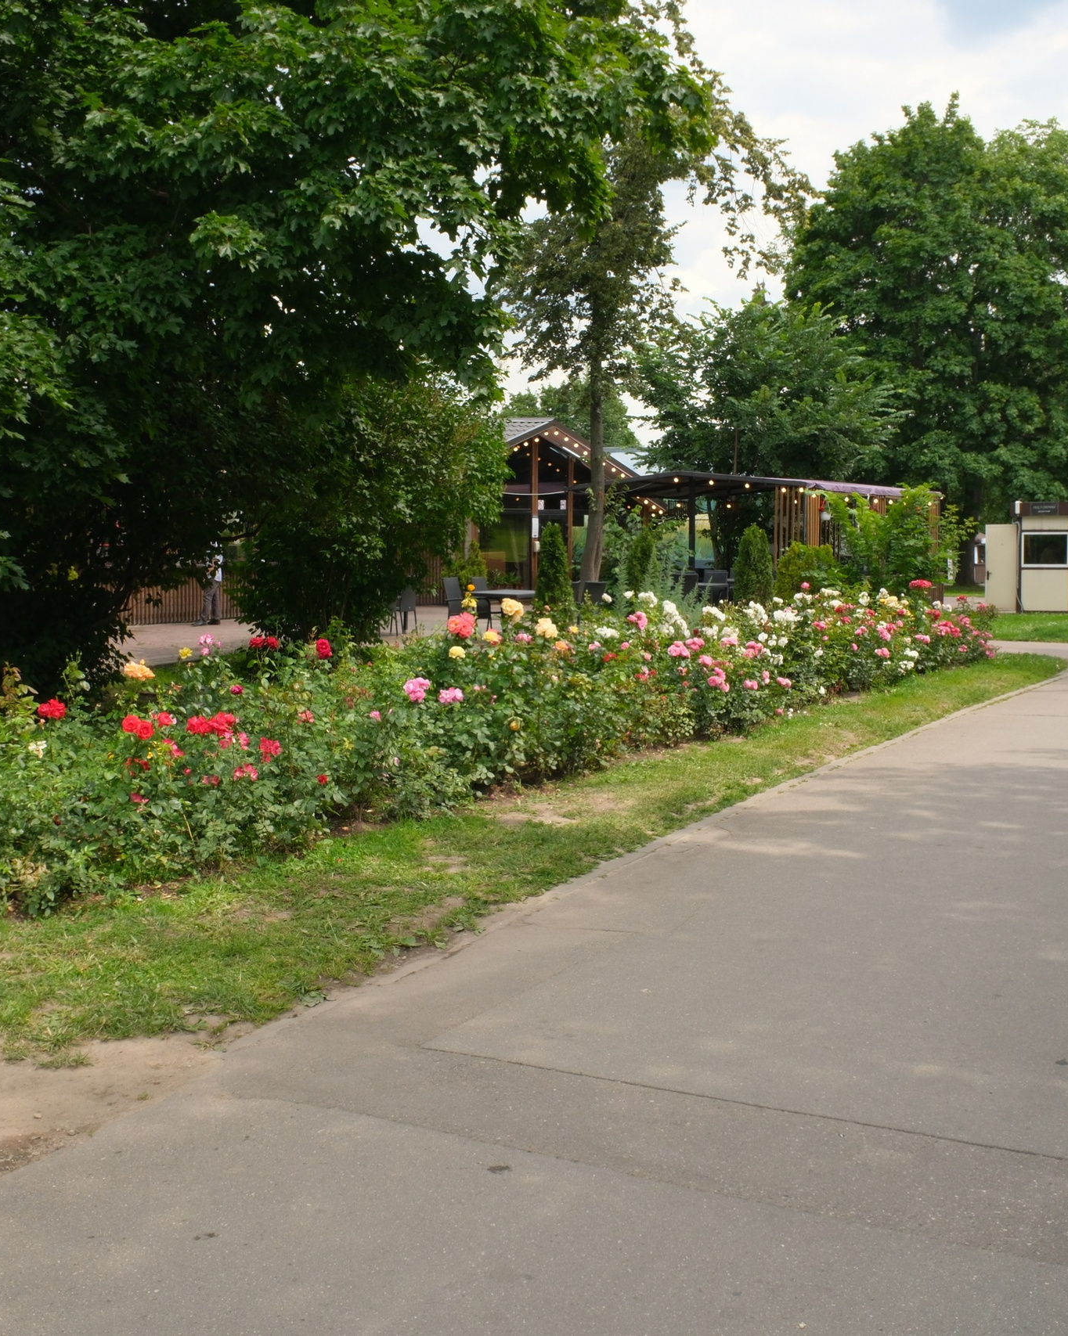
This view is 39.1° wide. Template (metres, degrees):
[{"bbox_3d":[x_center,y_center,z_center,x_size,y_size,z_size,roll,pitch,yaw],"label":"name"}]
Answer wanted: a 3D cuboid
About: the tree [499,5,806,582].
[{"bbox_3d":[1.787,-5.939,25.800,6.000,10.800,5.800,0,5,0],"label":"tree"}]

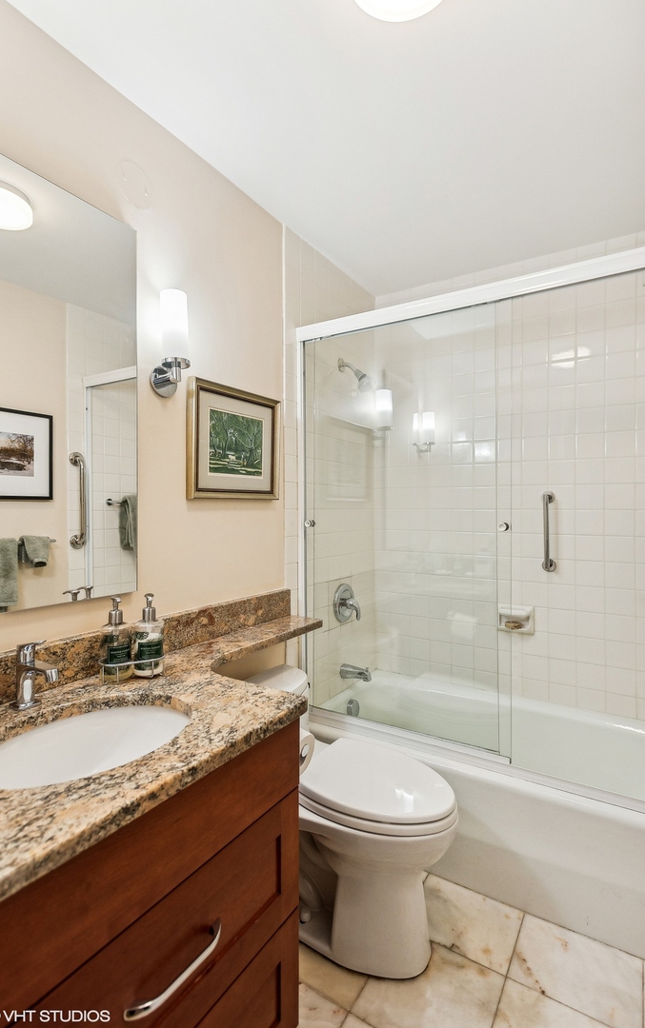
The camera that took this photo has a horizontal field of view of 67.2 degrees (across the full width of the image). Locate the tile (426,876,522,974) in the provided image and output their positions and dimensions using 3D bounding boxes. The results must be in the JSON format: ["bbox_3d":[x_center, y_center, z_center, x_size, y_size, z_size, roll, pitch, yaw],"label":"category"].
[{"bbox_3d":[0.425,1.239,1.478,0.306,0.010,0.255,0,0,32],"label":"tile"}]

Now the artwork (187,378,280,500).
[{"bbox_3d":[-0.290,-0.235,1.667,0.036,0.371,0.428,0,0,32],"label":"artwork"}]

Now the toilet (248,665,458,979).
[{"bbox_3d":[0.063,0.906,1.543,0.735,0.656,0.400,0,0,32],"label":"toilet"}]

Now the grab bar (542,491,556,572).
[{"bbox_3d":[0.986,0.078,2.124,0.058,0.355,0.066,0,0,32],"label":"grab bar"}]

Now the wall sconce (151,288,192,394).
[{"bbox_3d":[-0.423,-0.482,1.388,0.108,0.290,0.095,0,0,32],"label":"wall sconce"}]

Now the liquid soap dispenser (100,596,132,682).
[{"bbox_3d":[-0.515,0.303,1.203,0.073,0.200,0.076,0,0,-41],"label":"liquid soap dispenser"}]

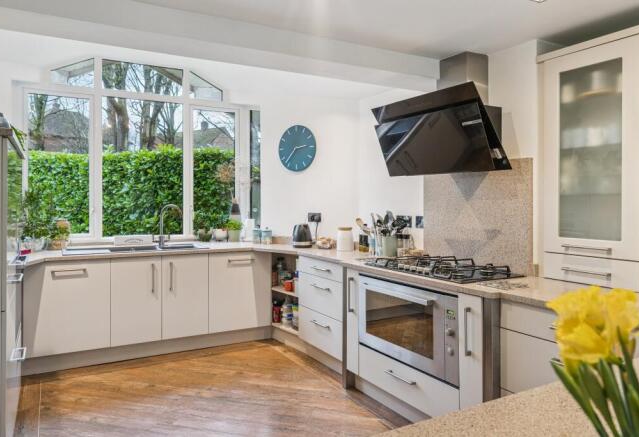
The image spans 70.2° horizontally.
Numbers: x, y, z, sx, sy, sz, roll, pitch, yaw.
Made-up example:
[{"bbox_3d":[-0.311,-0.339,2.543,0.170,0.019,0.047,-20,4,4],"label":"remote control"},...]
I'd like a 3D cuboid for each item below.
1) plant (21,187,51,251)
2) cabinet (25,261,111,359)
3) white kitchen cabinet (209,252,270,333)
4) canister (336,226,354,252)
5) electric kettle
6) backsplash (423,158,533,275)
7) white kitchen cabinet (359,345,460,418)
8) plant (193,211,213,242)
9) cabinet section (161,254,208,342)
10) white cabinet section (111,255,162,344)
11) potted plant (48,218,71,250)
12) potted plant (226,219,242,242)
[{"bbox_3d":[-2.571,0.001,4.112,0.235,0.550,0.235,-1,2,-29],"label":"plant"},{"bbox_3d":[-2.090,0.687,3.800,0.600,0.715,0.570,-1,1,-28],"label":"cabinet"},{"bbox_3d":[-0.863,0.677,4.499,0.613,0.725,0.560,-1,2,-29],"label":"white kitchen cabinet"},{"bbox_3d":[0.231,0.183,3.987,0.150,0.215,0.150,0,2,0],"label":"canister"},{"bbox_3d":[-0.160,0.162,4.398,0.190,0.235,0.165,0,1,31],"label":"electric kettle"},{"bbox_3d":[1.015,-0.021,3.045,0.025,0.683,0.920,-1,2,-29],"label":"backsplash"},{"bbox_3d":[0.723,0.982,2.854,0.520,0.220,0.900,-1,2,-29],"label":"white kitchen cabinet"},{"bbox_3d":[-1.272,0.100,4.959,0.215,0.340,0.215,-1,1,-28],"label":"plant"},{"bbox_3d":[-1.305,0.675,4.220,0.404,0.720,0.570,-1,2,-29],"label":"cabinet section"},{"bbox_3d":[-1.654,0.678,4.023,0.397,0.720,0.570,-1,2,-29],"label":"white cabinet section"},{"bbox_3d":[-2.360,0.134,4.126,0.175,0.285,0.175,-1,2,-29],"label":"potted plant"},{"bbox_3d":[-0.934,0.135,5.016,0.170,0.265,0.170,-1,1,-28],"label":"potted plant"}]

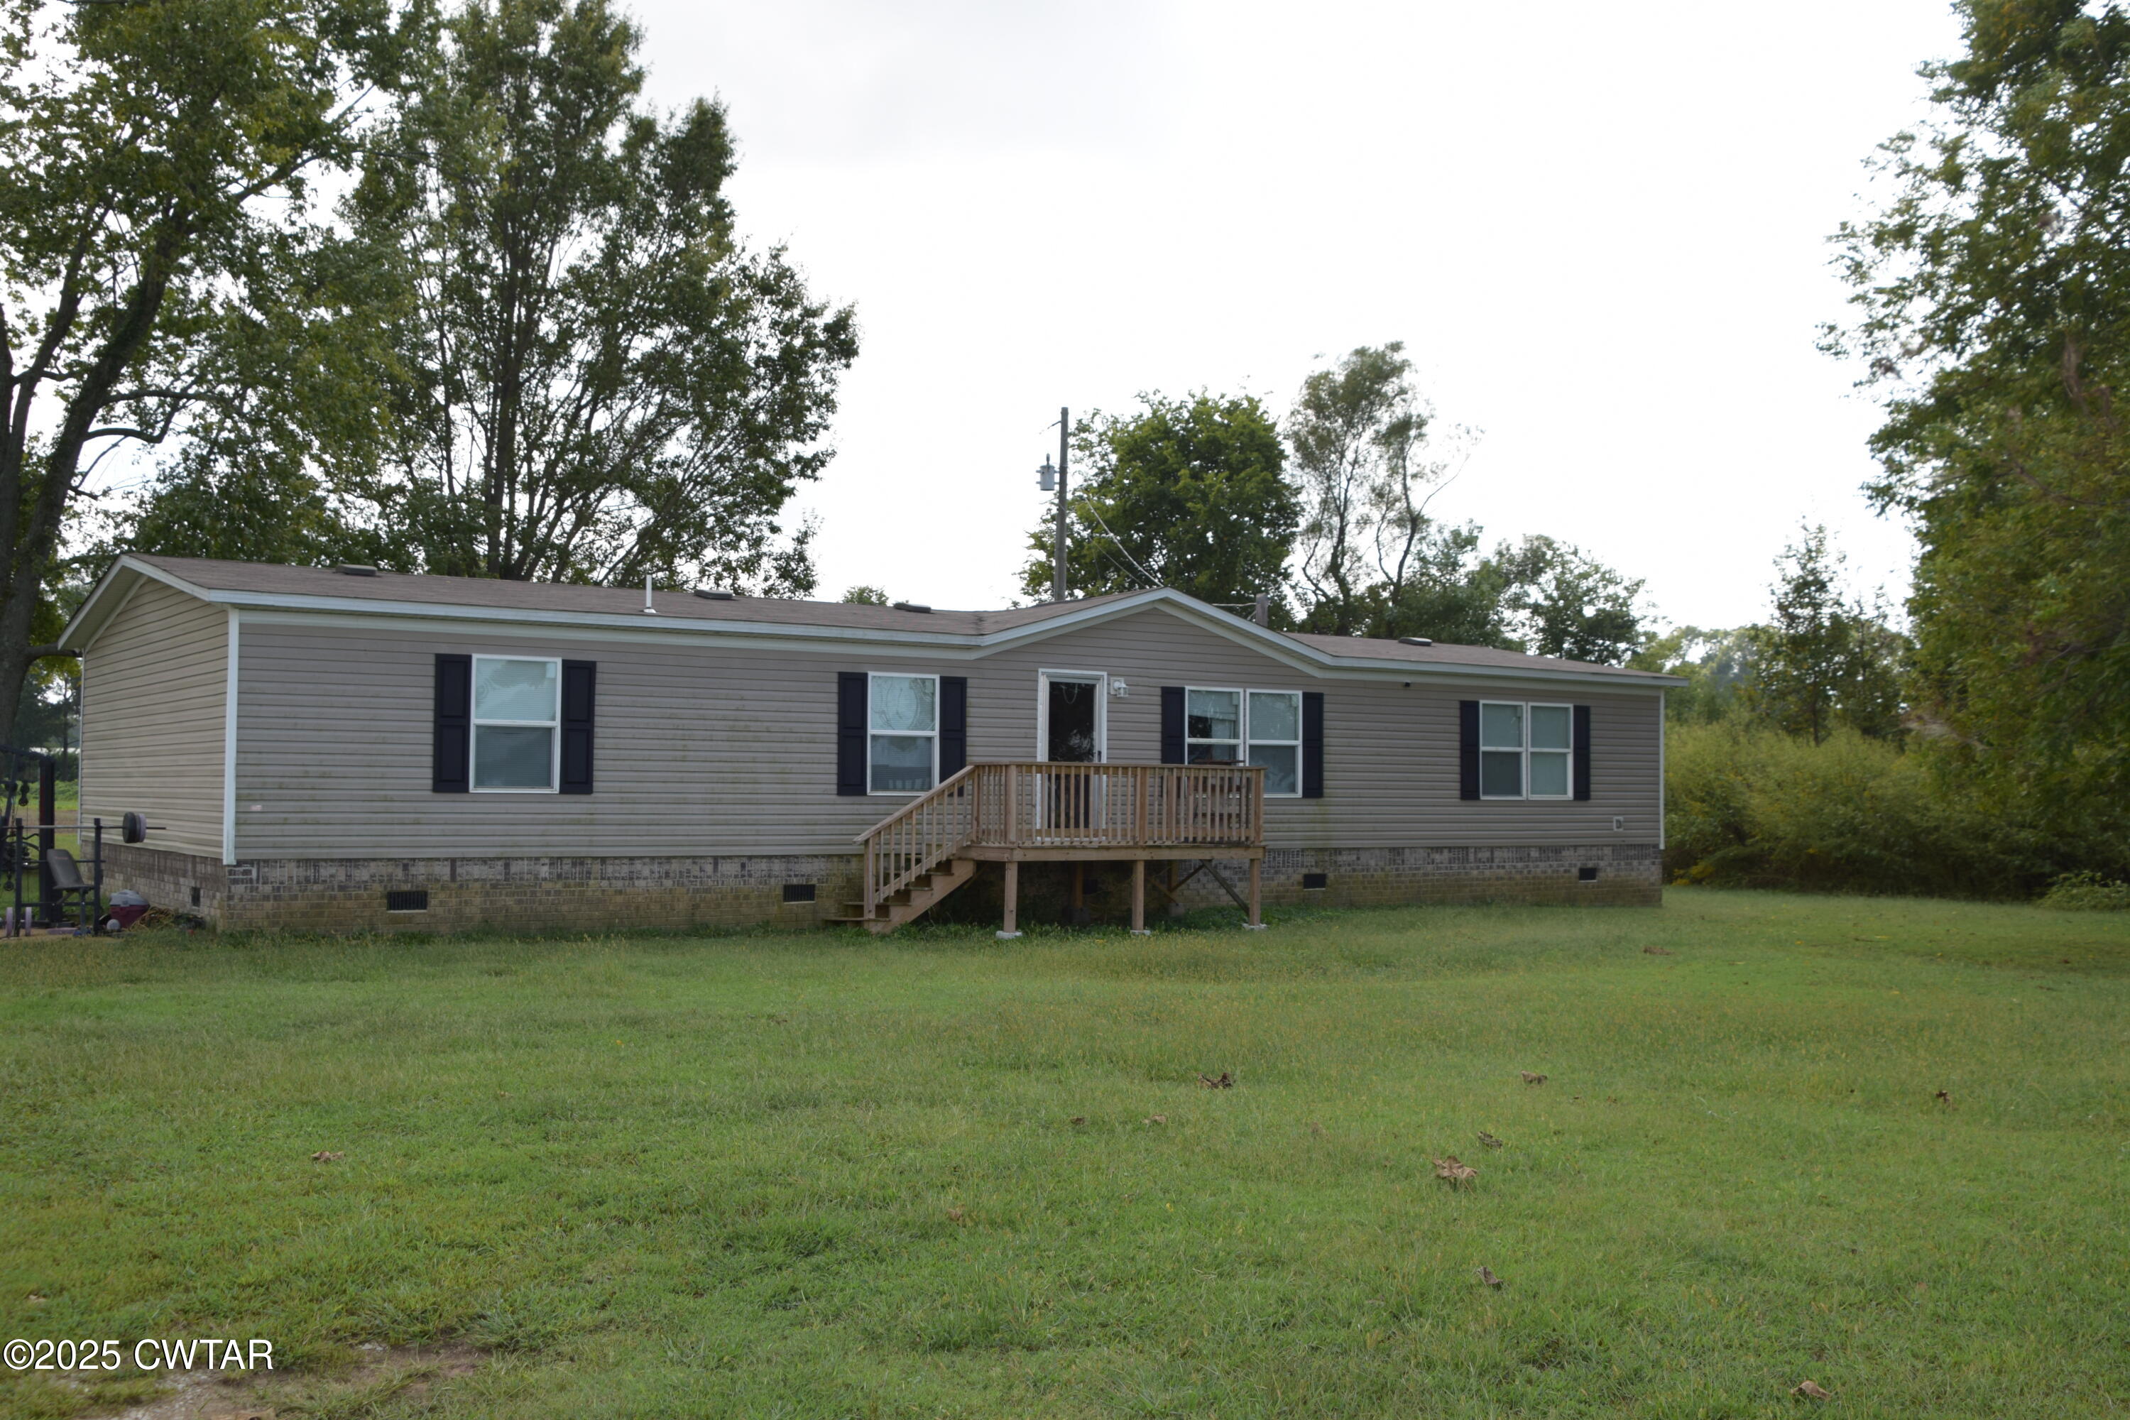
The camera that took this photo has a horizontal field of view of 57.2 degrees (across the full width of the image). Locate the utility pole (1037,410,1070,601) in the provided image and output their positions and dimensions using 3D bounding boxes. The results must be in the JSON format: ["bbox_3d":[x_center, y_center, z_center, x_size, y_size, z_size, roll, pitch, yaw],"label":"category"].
[{"bbox_3d":[-0.285,-1.867,45.791,0.784,10.551,0.450,1,-2,0],"label":"utility pole"}]

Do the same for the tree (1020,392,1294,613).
[{"bbox_3d":[2.473,-2.525,53.752,7.596,12.548,7.200,1,-2,0],"label":"tree"}]

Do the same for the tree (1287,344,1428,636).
[{"bbox_3d":[8.309,-3.315,55.715,4.358,14.391,4.400,1,-2,0],"label":"tree"}]

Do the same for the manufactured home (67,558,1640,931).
[{"bbox_3d":[-1.748,0.672,28.381,21.580,4.200,9.250,2,-3,-35],"label":"manufactured home"}]

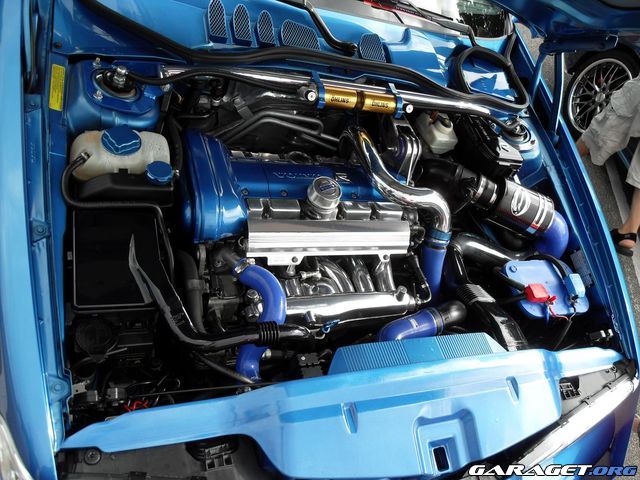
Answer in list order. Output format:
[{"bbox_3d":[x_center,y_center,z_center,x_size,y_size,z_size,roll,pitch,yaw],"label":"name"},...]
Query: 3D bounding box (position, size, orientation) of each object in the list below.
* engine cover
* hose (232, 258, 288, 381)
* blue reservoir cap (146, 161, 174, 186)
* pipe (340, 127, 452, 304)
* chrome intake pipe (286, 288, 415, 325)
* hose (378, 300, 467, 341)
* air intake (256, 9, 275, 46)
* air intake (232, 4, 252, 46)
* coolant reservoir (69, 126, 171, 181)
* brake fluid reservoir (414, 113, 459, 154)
[{"bbox_3d":[-0.043,-0.090,1.265,0.540,0.150,0.270,-1,62,-24],"label":"engine cover"},{"bbox_3d":[-0.131,0.182,1.152,0.130,0.130,0.270,-1,62,-24],"label":"hose"},{"bbox_3d":[-0.352,-0.147,1.141,0.060,0.035,0.060,-1,62,-24],"label":"blue reservoir cap"},{"bbox_3d":[0.216,-0.086,1.385,0.270,0.250,0.450,-1,62,-24],"label":"pipe"},{"bbox_3d":[0.082,0.158,1.299,0.360,0.075,0.085,-1,62,-24],"label":"chrome intake pipe"},{"bbox_3d":[0.265,0.211,1.356,0.260,0.080,0.080,-11,67,-29],"label":"hose"},{"bbox_3d":[-0.141,-0.558,1.366,0.047,0.070,0.060,-1,62,-24],"label":"air intake"},{"bbox_3d":[-0.201,-0.559,1.336,0.047,0.080,0.065,-1,62,-24],"label":"air intake"},{"bbox_3d":[-0.437,-0.154,1.133,0.215,0.160,0.140,-1,62,-24],"label":"coolant reservoir"},{"bbox_3d":[0.333,-0.303,1.521,0.110,0.100,0.095,-1,62,-24],"label":"brake fluid reservoir"}]

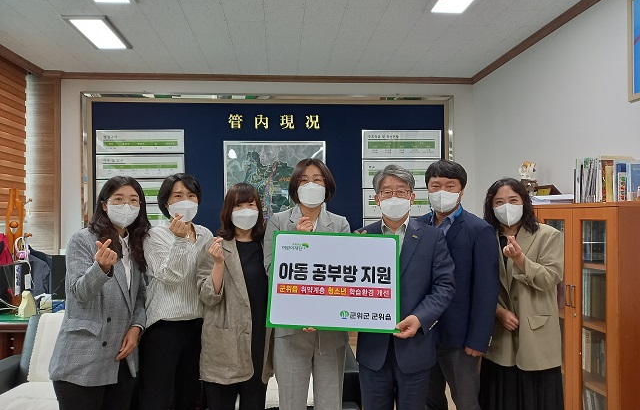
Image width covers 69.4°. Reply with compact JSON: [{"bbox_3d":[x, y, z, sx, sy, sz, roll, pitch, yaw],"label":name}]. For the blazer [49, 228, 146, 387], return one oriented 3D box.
[{"bbox_3d":[-1.025,0.472,2.130,0.450,0.730,0.340,0,-1,-28],"label":"blazer"}]

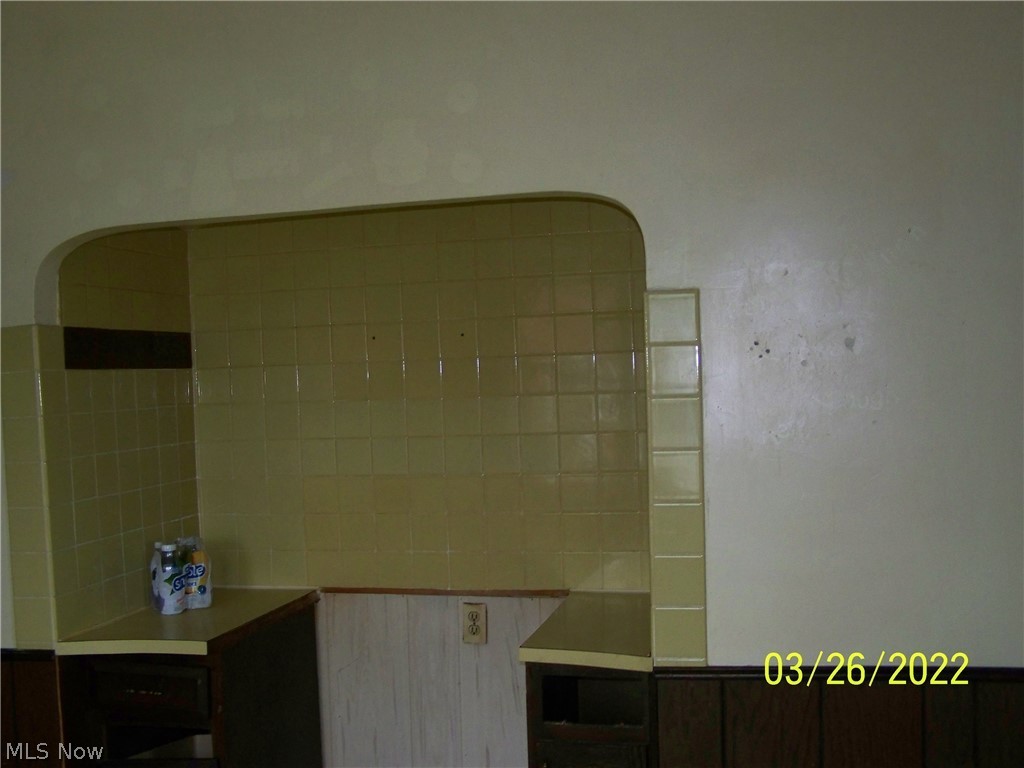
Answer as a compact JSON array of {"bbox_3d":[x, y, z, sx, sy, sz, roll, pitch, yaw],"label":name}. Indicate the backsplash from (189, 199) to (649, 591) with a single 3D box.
[{"bbox_3d":[-0.256,0.043,3.163,1.393,1.080,0.014,-2,2,14],"label":"backsplash"}]

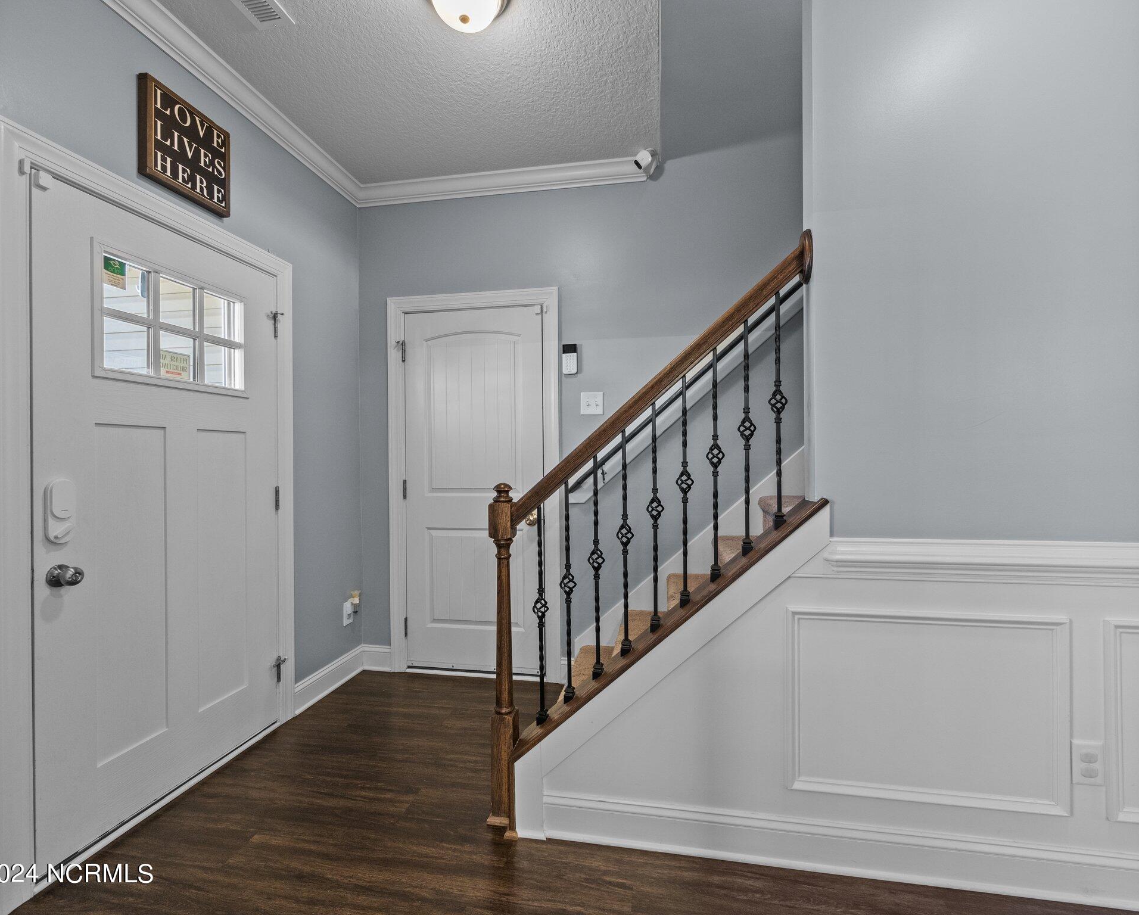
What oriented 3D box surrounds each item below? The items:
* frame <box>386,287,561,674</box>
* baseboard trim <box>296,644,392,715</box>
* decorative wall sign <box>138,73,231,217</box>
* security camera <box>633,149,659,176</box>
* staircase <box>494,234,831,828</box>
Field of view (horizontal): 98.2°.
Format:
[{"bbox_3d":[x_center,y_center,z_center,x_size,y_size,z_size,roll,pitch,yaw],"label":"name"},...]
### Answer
[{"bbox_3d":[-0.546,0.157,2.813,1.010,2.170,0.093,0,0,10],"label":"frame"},{"bbox_3d":[-1.188,1.172,2.640,0.226,0.147,0.522,0,0,10],"label":"baseboard trim"},{"bbox_3d":[-1.450,-1.165,1.880,0.035,0.337,0.333,0,0,10],"label":"decorative wall sign"},{"bbox_3d":[0.392,-1.517,2.538,0.120,0.100,0.085,-37,-2,2],"label":"security camera"},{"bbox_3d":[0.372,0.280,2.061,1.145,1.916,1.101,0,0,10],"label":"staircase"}]

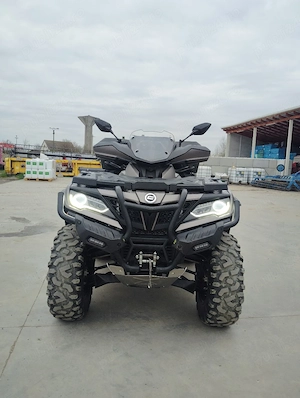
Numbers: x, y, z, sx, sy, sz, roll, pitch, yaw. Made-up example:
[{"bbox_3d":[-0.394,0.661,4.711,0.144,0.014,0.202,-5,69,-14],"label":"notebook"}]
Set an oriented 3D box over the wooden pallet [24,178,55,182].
[{"bbox_3d":[-4.954,-0.897,14.682,1.200,0.144,0.800,2,7,-2],"label":"wooden pallet"}]

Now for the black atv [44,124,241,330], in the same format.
[{"bbox_3d":[-0.006,0.076,3.035,1.260,1.460,2.360,2,7,0],"label":"black atv"}]

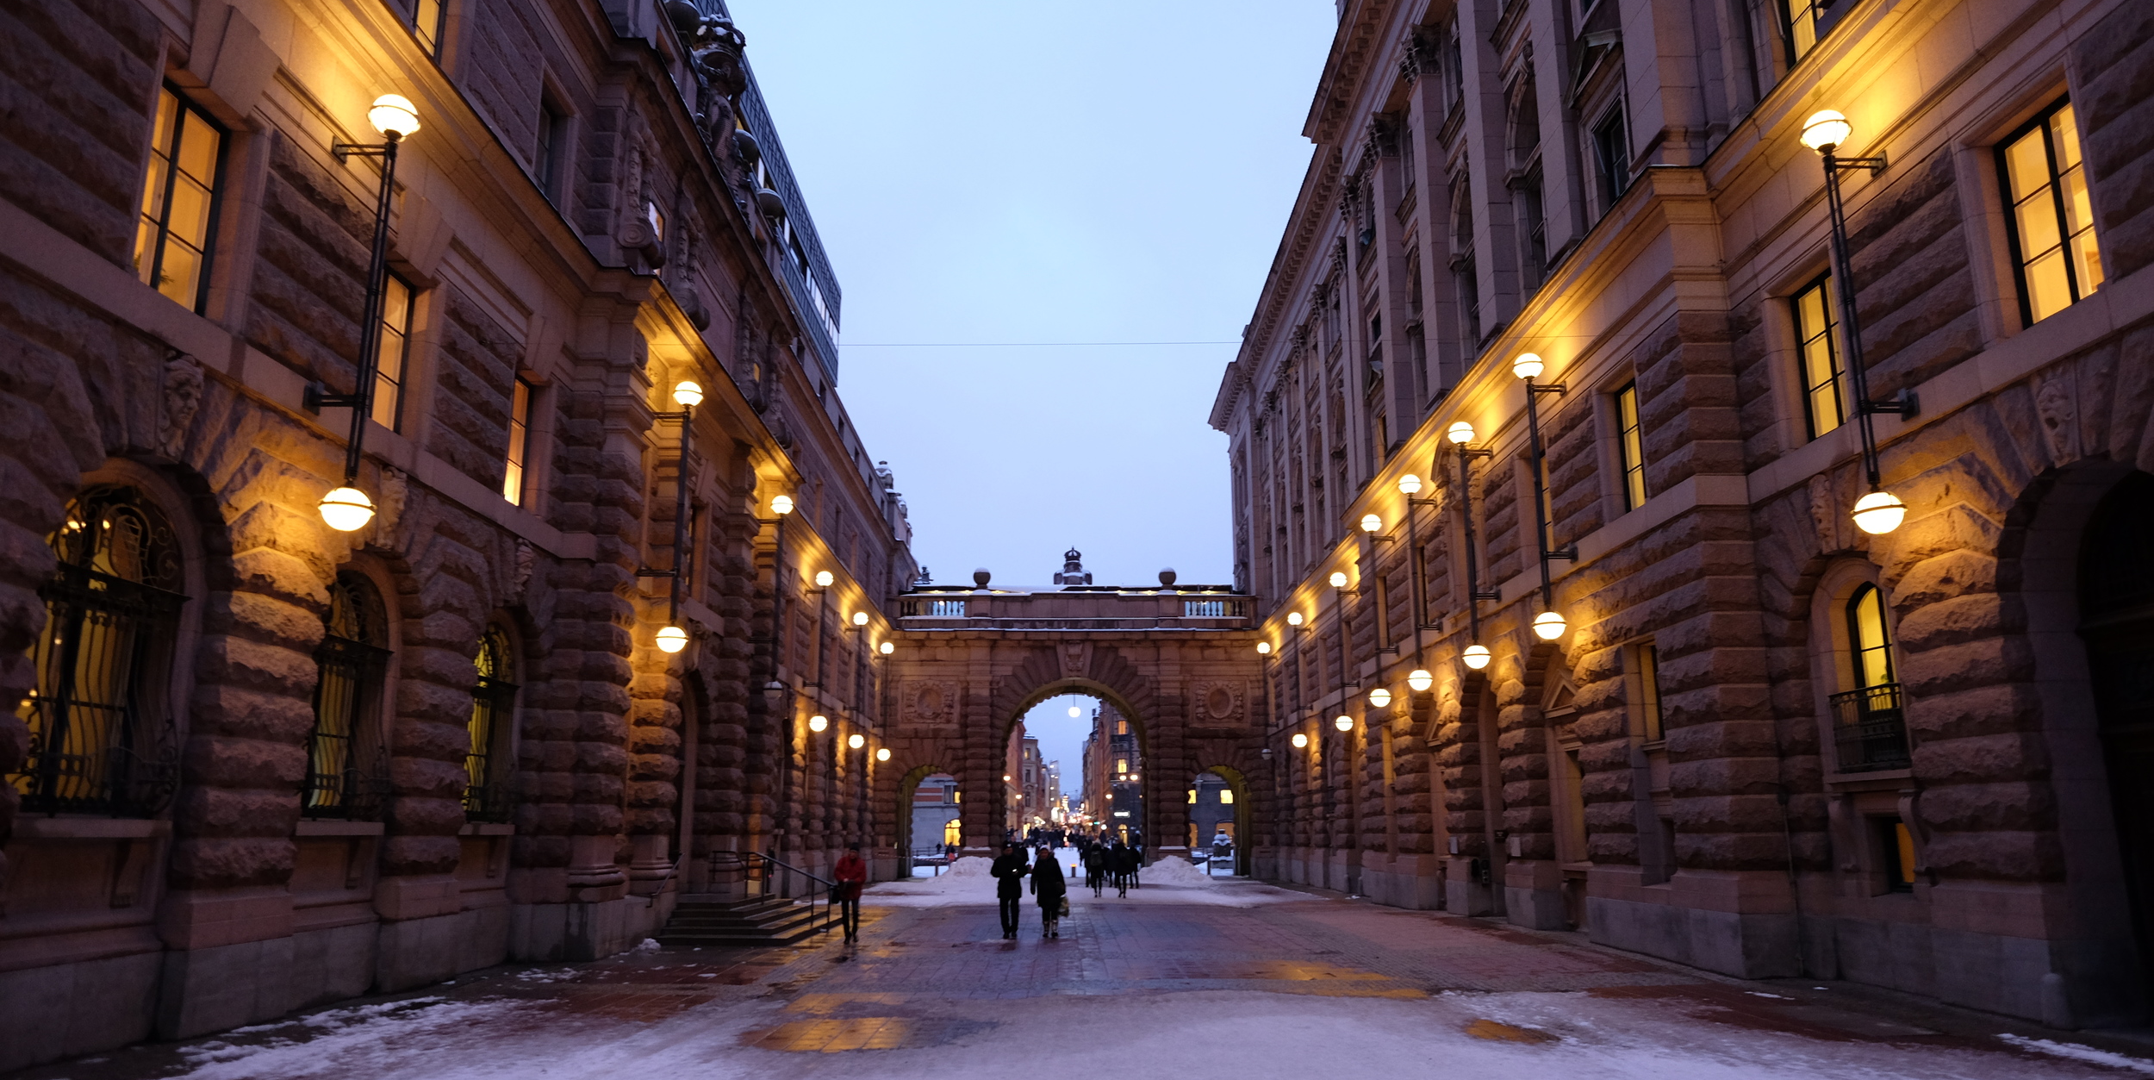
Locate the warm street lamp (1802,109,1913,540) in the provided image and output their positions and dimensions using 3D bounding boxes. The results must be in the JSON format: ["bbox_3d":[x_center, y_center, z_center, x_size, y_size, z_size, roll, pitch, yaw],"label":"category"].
[{"bbox_3d":[8.967,-2.564,14.269,0.907,5.231,0.558,0,-13,-1],"label":"warm street lamp"}]

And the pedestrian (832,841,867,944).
[{"bbox_3d":[-4.087,6.338,22.604,0.620,1.706,0.450,0,-13,-1],"label":"pedestrian"}]

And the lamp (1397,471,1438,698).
[{"bbox_3d":[8.621,1.052,31.485,0.860,5.520,0.570,0,-13,-1],"label":"lamp"}]

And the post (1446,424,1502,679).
[{"bbox_3d":[8.147,0.064,25.533,0.907,5.231,0.558,0,-13,-1],"label":"post"}]

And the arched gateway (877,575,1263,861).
[{"bbox_3d":[-0.159,9.206,61.933,18.182,13.973,5.766,0,-13,-1],"label":"arched gateway"}]

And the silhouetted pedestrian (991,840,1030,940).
[{"bbox_3d":[-1.255,6.519,23.418,0.660,1.750,0.450,1,-13,-3],"label":"silhouetted pedestrian"}]

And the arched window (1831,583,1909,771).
[{"bbox_3d":[10.204,1.738,16.156,0.380,2.350,1.400,0,-13,-1],"label":"arched window"}]

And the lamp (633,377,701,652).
[{"bbox_3d":[-7.511,-0.465,23.265,0.907,5.231,0.558,0,-13,-1],"label":"lamp"}]

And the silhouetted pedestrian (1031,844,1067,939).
[{"bbox_3d":[-0.538,6.635,23.796,0.620,1.704,0.420,0,-13,-1],"label":"silhouetted pedestrian"}]

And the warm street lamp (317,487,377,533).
[{"bbox_3d":[-8.279,-0.353,14.258,0.560,0.540,0.560,0,-13,-1],"label":"warm street lamp"}]

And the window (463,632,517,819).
[{"bbox_3d":[-9.140,2.860,19.504,0.400,3.050,1.750,0,-13,-1],"label":"window"}]

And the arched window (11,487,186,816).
[{"bbox_3d":[-9.043,1.028,11.717,0.400,3.050,1.750,0,-13,-1],"label":"arched window"}]

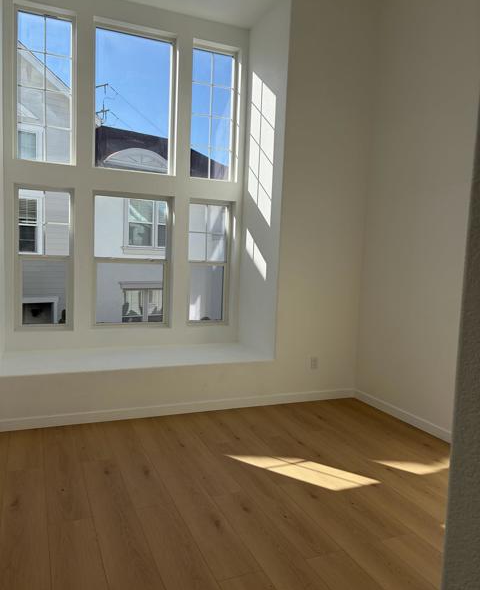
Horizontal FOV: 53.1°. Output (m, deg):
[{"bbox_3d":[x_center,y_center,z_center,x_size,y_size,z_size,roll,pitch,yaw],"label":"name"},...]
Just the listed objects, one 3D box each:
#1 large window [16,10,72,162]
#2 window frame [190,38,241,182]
[{"bbox_3d":[-1.921,-2.029,4.748,0.518,1.421,0.100,0,5,-23],"label":"large window"},{"bbox_3d":[-0.291,-2.034,5.413,0.552,1.474,0.110,0,5,-23],"label":"window frame"}]

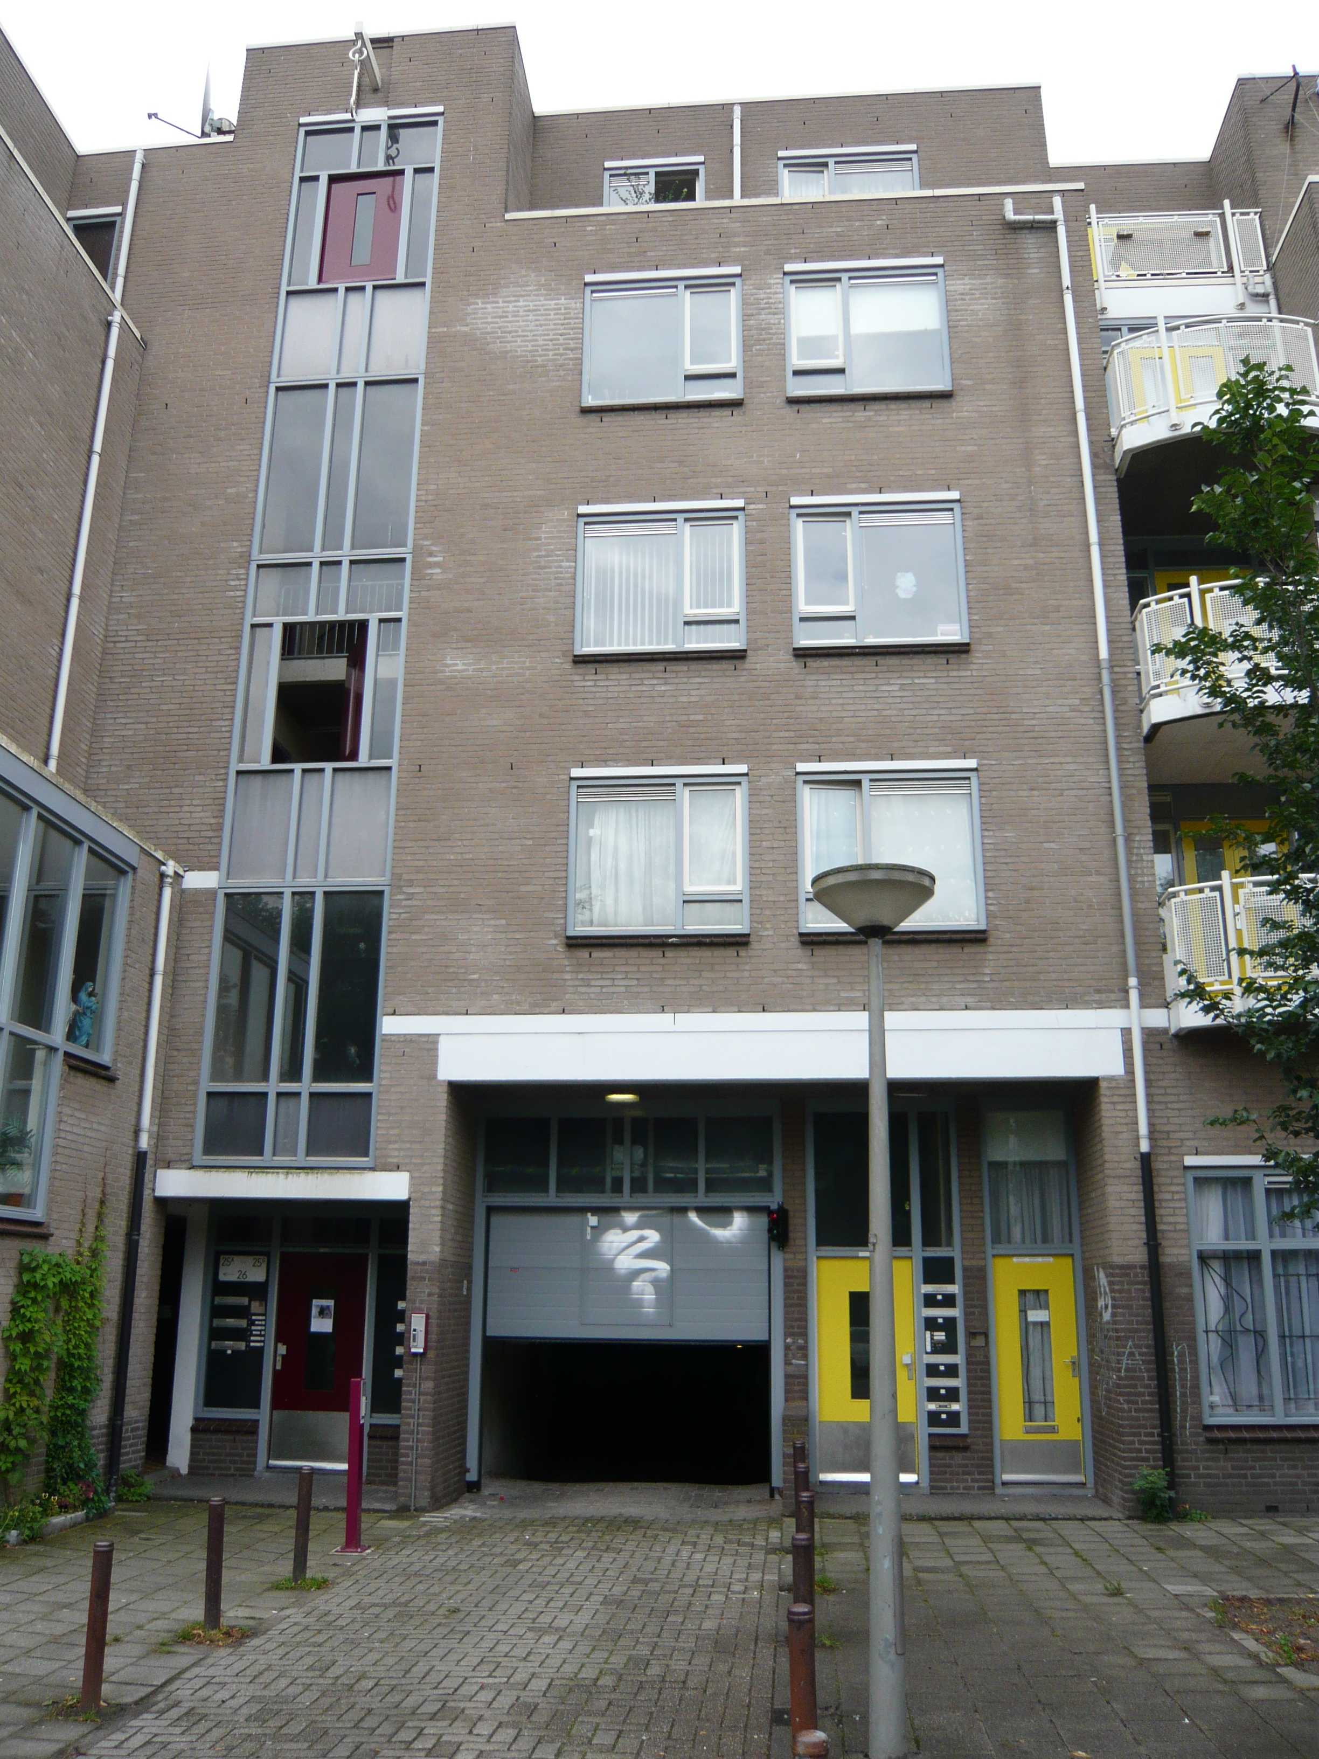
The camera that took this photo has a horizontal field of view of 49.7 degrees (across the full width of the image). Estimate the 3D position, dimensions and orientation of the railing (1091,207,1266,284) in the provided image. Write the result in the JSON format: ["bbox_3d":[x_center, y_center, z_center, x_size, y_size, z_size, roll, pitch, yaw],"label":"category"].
[{"bbox_3d":[5.569,-6.926,15.465,2.080,1.000,0.100,-1,-16,5],"label":"railing"}]

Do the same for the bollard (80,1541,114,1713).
[{"bbox_3d":[-2.265,3.011,5.742,0.085,0.650,0.085,-1,-16,5],"label":"bollard"}]

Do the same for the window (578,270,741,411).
[{"bbox_3d":[0.034,-5.482,14.397,1.633,1.586,0.120,-1,-16,5],"label":"window"}]

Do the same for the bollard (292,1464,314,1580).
[{"bbox_3d":[-2.191,3.975,8.775,0.092,0.685,0.092,-1,-16,5],"label":"bollard"}]

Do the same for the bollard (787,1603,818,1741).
[{"bbox_3d":[0.466,2.707,4.638,0.090,0.660,0.090,-1,-16,5],"label":"bollard"}]

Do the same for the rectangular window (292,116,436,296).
[{"bbox_3d":[-3.181,-7.290,15.314,1.604,2.222,0.130,-1,-16,5],"label":"rectangular window"}]

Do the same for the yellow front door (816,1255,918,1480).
[{"bbox_3d":[1.877,4.423,12.863,0.876,1.956,0.070,-1,-16,5],"label":"yellow front door"}]

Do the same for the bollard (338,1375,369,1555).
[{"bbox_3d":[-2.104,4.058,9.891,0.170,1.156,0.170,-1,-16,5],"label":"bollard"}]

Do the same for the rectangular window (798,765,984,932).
[{"bbox_3d":[2.072,-0.298,12.748,1.637,1.600,0.120,-1,-16,5],"label":"rectangular window"}]

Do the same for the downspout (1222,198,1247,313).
[{"bbox_3d":[6.112,-6.674,15.141,0.080,1.410,0.080,-1,-16,5],"label":"downspout"}]

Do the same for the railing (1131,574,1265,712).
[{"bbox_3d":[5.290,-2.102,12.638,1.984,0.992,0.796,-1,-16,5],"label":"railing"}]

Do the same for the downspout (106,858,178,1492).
[{"bbox_3d":[-4.403,2.413,12.131,0.140,5.480,0.140,-1,-16,5],"label":"downspout"}]

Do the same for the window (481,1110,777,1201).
[{"bbox_3d":[-0.293,2.608,13.432,2.843,0.867,0.120,-1,-16,5],"label":"window"}]

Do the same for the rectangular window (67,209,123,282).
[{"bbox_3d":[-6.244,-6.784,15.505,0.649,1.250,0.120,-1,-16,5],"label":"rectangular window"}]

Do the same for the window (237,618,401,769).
[{"bbox_3d":[-3.239,-1.795,13.668,1.585,1.529,0.120,-1,-16,5],"label":"window"}]

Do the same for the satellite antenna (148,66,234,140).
[{"bbox_3d":[-5.397,-8.831,16.276,0.700,0.820,0.800,8,-18,-23],"label":"satellite antenna"}]

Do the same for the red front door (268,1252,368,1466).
[{"bbox_3d":[-3.166,4.457,13.218,0.883,1.956,0.070,-1,-16,5],"label":"red front door"}]

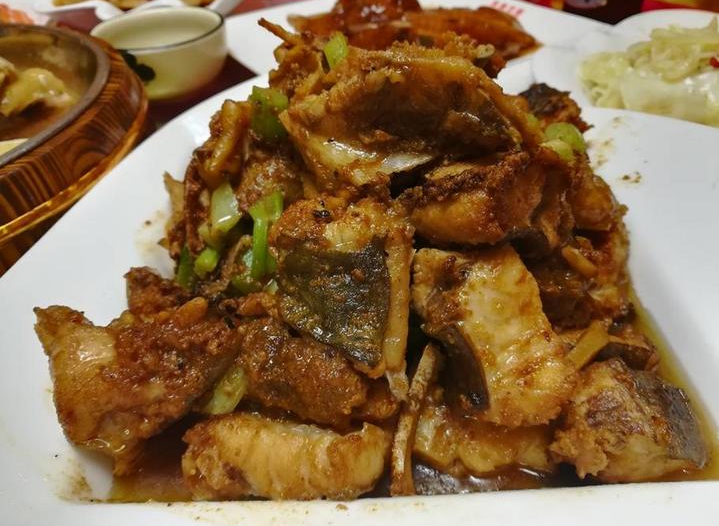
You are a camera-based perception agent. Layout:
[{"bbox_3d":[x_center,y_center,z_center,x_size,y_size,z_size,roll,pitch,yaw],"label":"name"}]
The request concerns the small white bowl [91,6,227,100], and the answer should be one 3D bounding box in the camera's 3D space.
[{"bbox_3d":[-0.178,-0.193,0.499,0.114,0.051,0.114,-1,42,1],"label":"small white bowl"}]

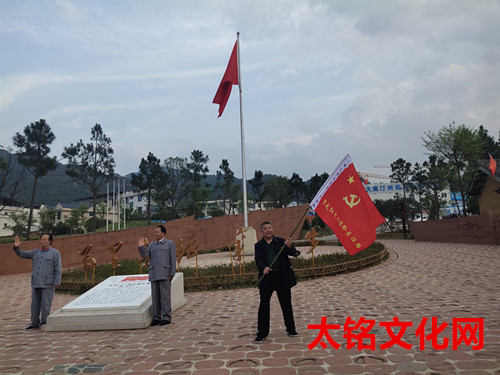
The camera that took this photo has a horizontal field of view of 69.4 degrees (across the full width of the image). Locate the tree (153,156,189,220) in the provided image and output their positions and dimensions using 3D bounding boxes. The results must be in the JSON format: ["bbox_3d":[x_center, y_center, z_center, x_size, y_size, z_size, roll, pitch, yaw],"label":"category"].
[{"bbox_3d":[-8.808,0.207,40.000,3.788,7.398,3.788,-1,-7,-12],"label":"tree"}]

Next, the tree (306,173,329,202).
[{"bbox_3d":[8.632,0.372,46.177,2.800,4.620,2.700,-2,-6,0],"label":"tree"}]

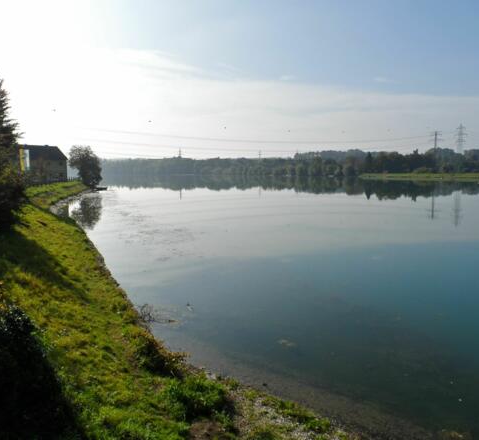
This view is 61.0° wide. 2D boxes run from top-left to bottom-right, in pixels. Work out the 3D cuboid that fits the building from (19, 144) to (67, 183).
[{"bbox_3d":[-50.849,-13.984,100.721,9.800,8.670,11.500,5,8,36],"label":"building"}]

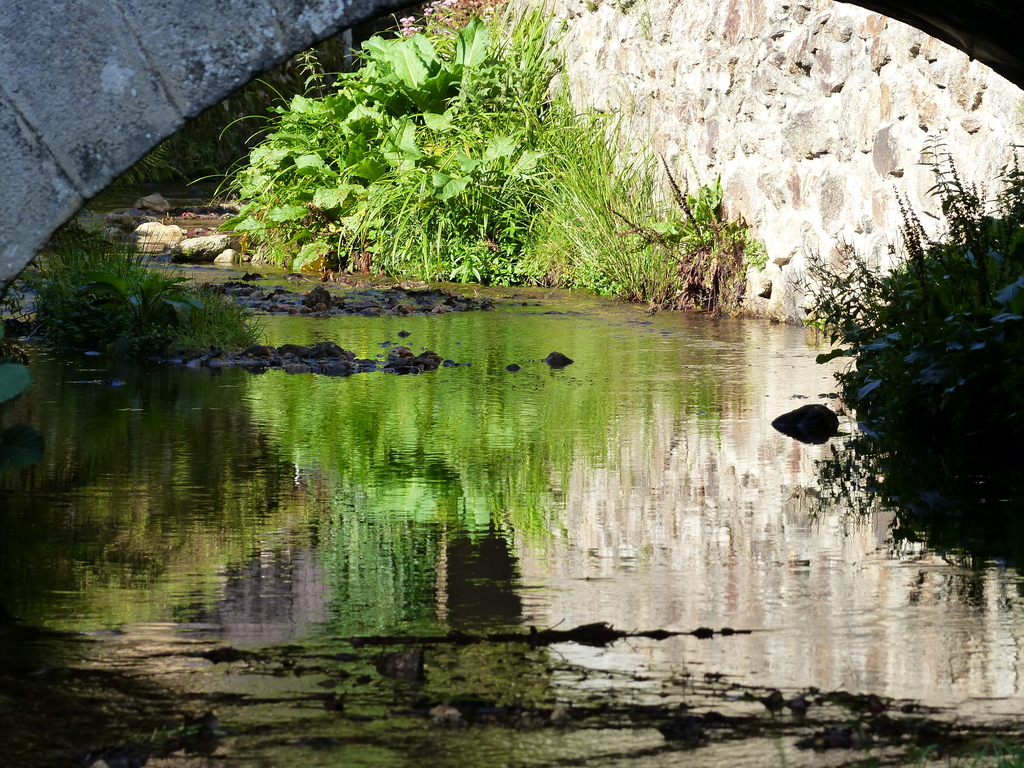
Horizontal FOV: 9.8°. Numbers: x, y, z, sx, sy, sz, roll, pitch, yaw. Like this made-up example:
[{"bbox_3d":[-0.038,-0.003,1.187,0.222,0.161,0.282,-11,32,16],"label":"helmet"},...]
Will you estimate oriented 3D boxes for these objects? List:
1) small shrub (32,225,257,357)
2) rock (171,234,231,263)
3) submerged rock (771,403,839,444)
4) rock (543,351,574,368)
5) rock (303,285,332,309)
[{"bbox_3d":[-1.718,-0.437,27.800,1.038,0.608,0.850,0,4,0],"label":"small shrub"},{"bbox_3d":[-1.760,-0.763,33.600,0.339,0.153,0.240,0,4,0],"label":"rock"},{"bbox_3d":[1.156,0.156,23.500,0.265,0.158,0.210,0,4,0],"label":"submerged rock"},{"bbox_3d":[0.209,-0.110,26.700,0.139,0.076,0.110,0,4,0],"label":"rock"},{"bbox_3d":[-1.001,-0.450,30.600,0.149,0.118,0.130,0,4,0],"label":"rock"}]

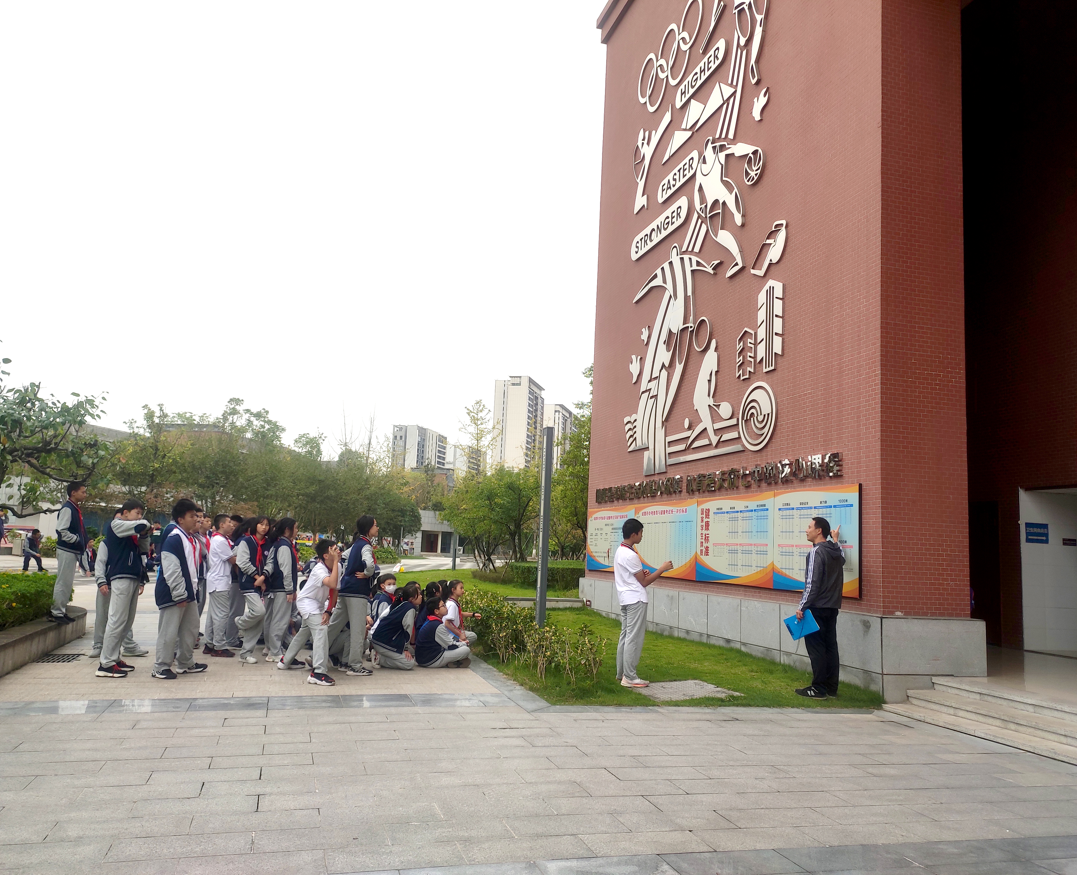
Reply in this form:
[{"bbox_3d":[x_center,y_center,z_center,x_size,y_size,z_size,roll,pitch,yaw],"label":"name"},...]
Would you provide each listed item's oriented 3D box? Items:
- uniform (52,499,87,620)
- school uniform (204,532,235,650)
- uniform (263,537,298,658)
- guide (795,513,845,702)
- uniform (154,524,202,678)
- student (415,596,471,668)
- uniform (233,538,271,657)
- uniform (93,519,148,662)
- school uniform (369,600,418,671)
[{"bbox_3d":[-5.483,1.427,9.841,0.360,1.402,0.440,4,-8,-10],"label":"uniform"},{"bbox_3d":[-3.719,1.783,9.808,0.360,1.355,0.460,5,-8,-14],"label":"school uniform"},{"bbox_3d":[-2.983,1.848,9.779,0.340,1.380,0.430,4,-8,-8],"label":"uniform"},{"bbox_3d":[2.924,1.754,8.732,0.430,1.820,0.530,-4,-10,42],"label":"guide"},{"bbox_3d":[-3.518,1.590,8.280,0.380,1.430,0.470,3,-8,-4],"label":"uniform"},{"bbox_3d":[-1.102,2.245,9.698,0.580,0.771,0.580,5,-8,-12],"label":"student"},{"bbox_3d":[-3.181,1.787,9.413,0.370,1.380,0.420,-1,-9,29],"label":"uniform"},{"bbox_3d":[-4.048,1.515,8.214,0.430,1.425,0.500,1,-8,12],"label":"uniform"},{"bbox_3d":[-1.603,2.203,9.422,0.540,0.720,0.460,4,-8,-7],"label":"school uniform"}]

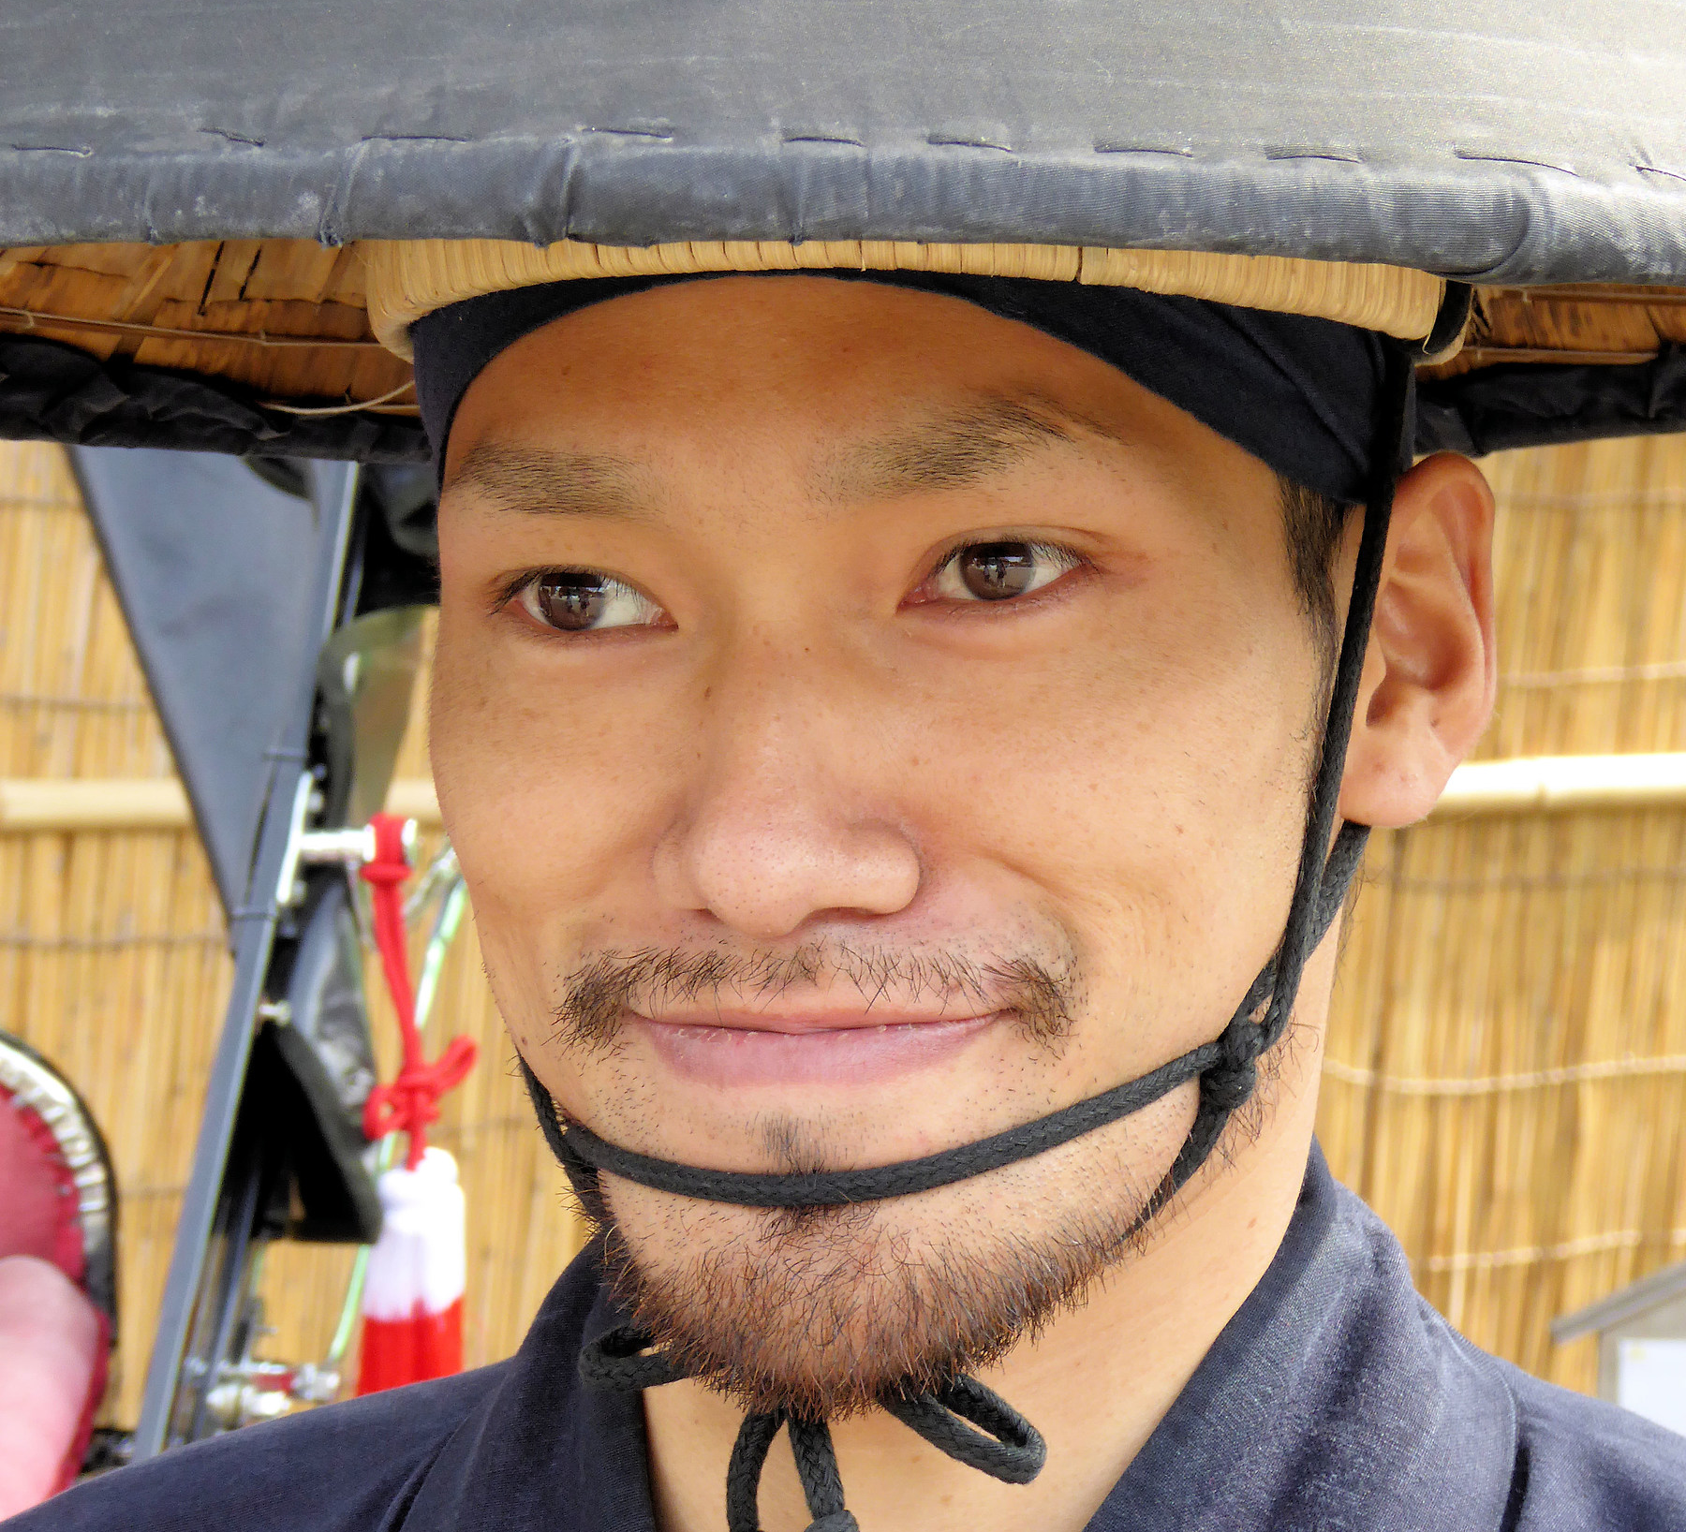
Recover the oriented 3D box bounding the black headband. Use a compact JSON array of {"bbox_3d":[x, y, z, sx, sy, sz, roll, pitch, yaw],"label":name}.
[{"bbox_3d":[0.015,-0.070,0.966,0.164,0.070,0.195,2,2,17],"label":"black headband"}]

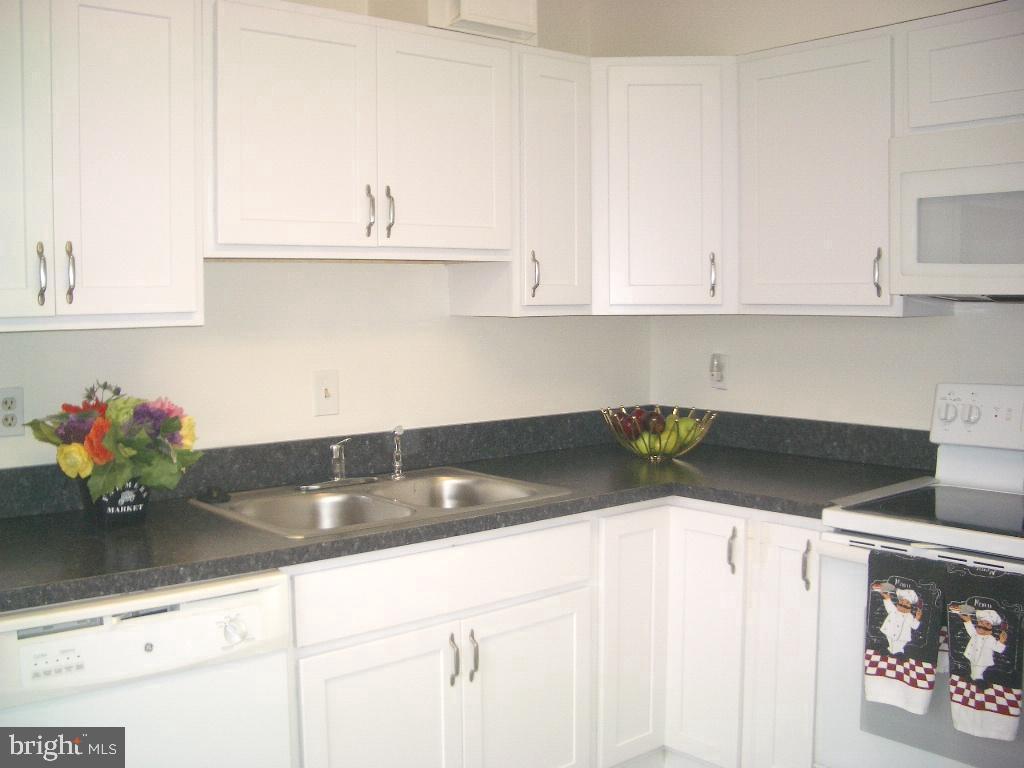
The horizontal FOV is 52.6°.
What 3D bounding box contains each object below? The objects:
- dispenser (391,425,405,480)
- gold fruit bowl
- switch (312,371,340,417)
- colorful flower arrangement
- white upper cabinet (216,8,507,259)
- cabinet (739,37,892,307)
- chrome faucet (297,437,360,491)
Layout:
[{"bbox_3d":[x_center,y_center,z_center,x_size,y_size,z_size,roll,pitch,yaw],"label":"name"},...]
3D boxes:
[{"bbox_3d":[-0.322,0.191,2.946,0.043,0.150,0.050,-4,6,-40],"label":"dispenser"},{"bbox_3d":[0.460,0.166,3.249,0.355,0.150,0.355,0,4,0],"label":"gold fruit bowl"},{"bbox_3d":[-0.514,0.026,2.897,0.073,0.120,0.014,-4,6,-40],"label":"switch"},{"bbox_3d":[-0.896,0.126,2.325,0.365,0.250,0.300,-4,6,-40],"label":"colorful flower arrangement"},{"bbox_3d":[-0.436,-0.626,2.716,0.900,0.610,0.320,-4,6,-40],"label":"white upper cabinet"},{"bbox_3d":[0.944,-0.578,2.975,0.320,0.745,0.510,-4,6,-40],"label":"cabinet"},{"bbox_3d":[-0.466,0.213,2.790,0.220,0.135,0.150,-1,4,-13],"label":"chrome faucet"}]

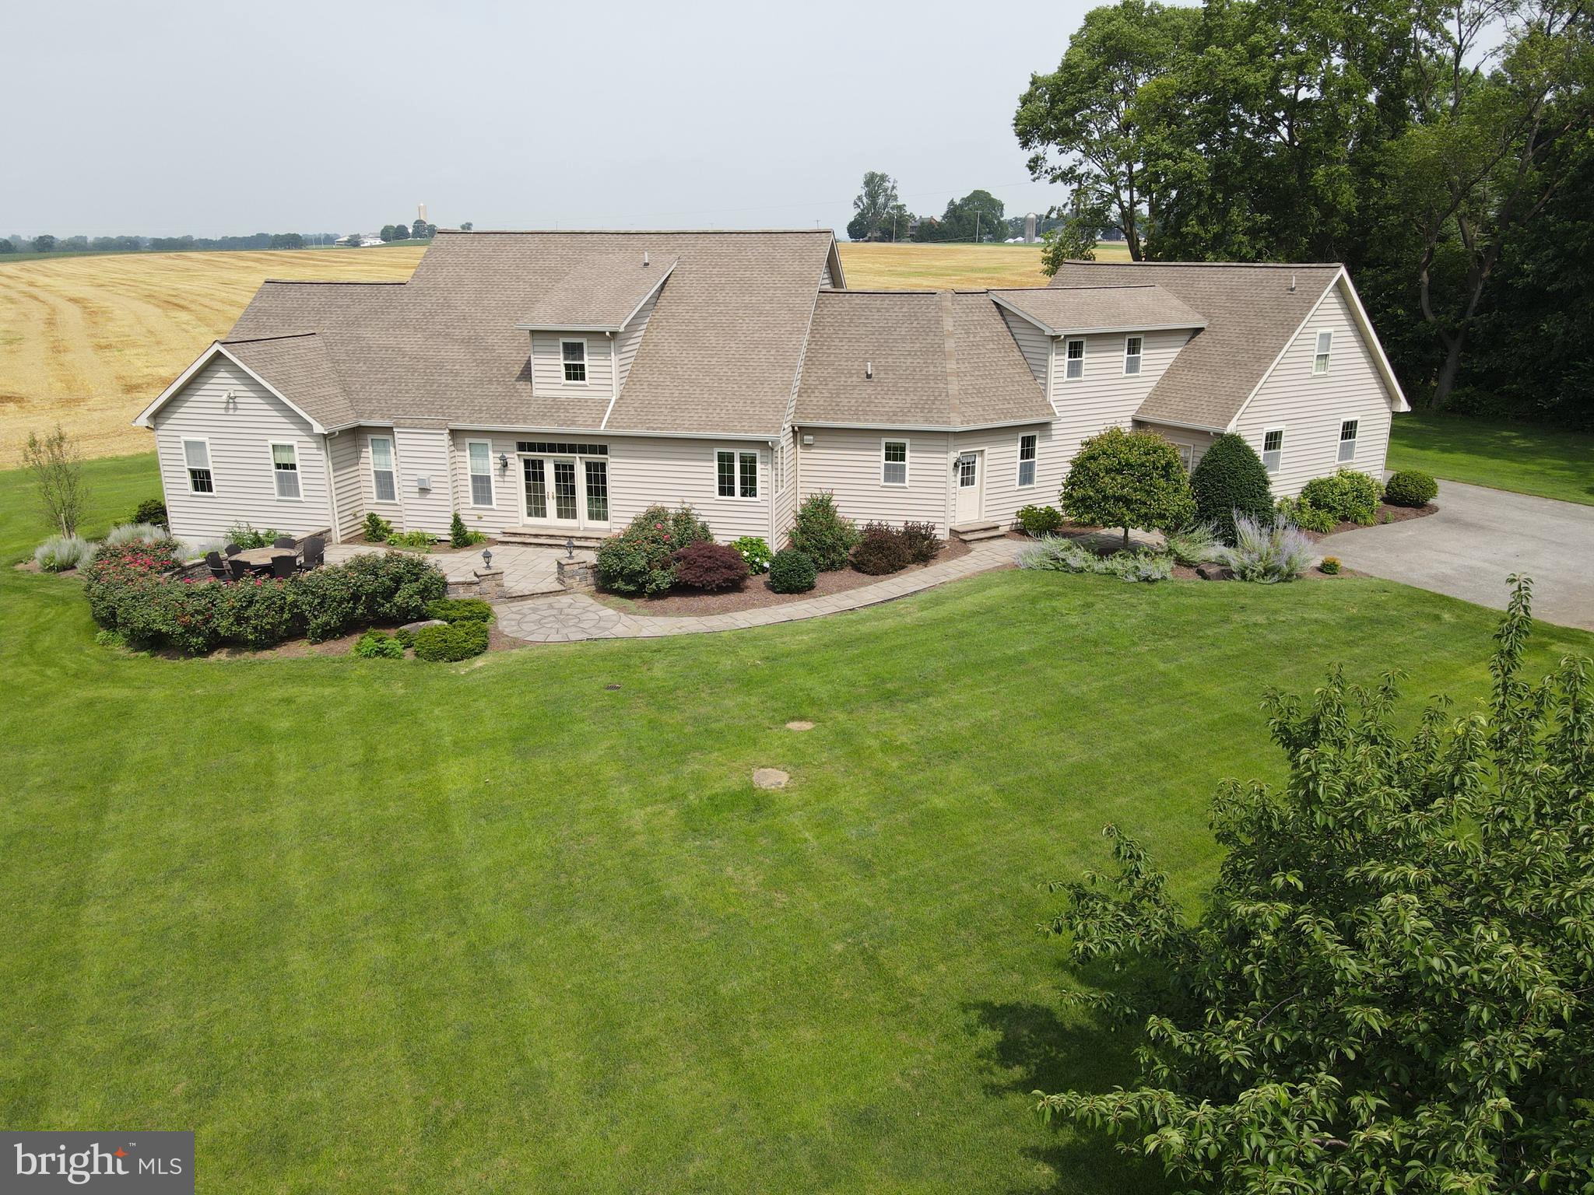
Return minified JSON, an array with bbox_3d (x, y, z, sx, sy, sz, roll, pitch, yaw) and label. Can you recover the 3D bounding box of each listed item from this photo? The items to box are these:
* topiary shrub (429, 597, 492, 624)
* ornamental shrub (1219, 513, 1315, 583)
[{"bbox_3d":[-8.025,0.407,26.152,1.660,0.629,1.411,0,17,0],"label":"topiary shrub"},{"bbox_3d":[12.389,-1.322,29.203,2.369,1.799,2.014,0,17,0],"label":"ornamental shrub"}]

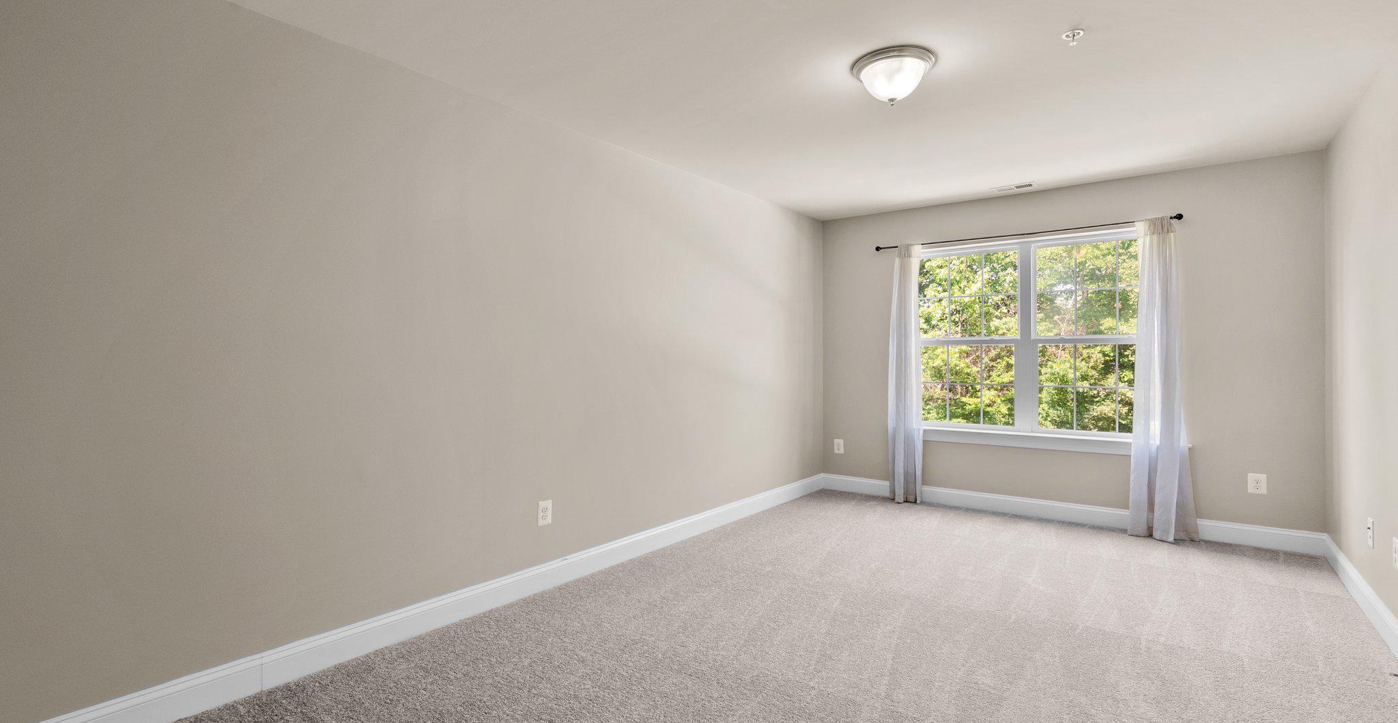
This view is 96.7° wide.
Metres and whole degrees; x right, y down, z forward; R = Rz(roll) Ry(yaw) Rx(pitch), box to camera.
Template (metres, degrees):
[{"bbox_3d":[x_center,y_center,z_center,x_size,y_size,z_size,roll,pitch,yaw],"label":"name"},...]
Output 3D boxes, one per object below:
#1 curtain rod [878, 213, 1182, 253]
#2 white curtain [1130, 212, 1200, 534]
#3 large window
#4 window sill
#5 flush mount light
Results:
[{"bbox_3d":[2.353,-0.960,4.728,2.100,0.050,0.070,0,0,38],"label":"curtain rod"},{"bbox_3d":[3.082,0.107,4.130,0.375,2.130,0.140,0,0,38],"label":"white curtain"},{"bbox_3d":[2.493,-0.189,4.744,1.810,1.470,0.100,0,0,38],"label":"large window"},{"bbox_3d":[2.477,0.591,4.723,1.950,0.105,0.100,0,0,38],"label":"window sill"},{"bbox_3d":[0.822,-1.170,2.632,0.344,0.172,0.344,0,0,0],"label":"flush mount light"}]

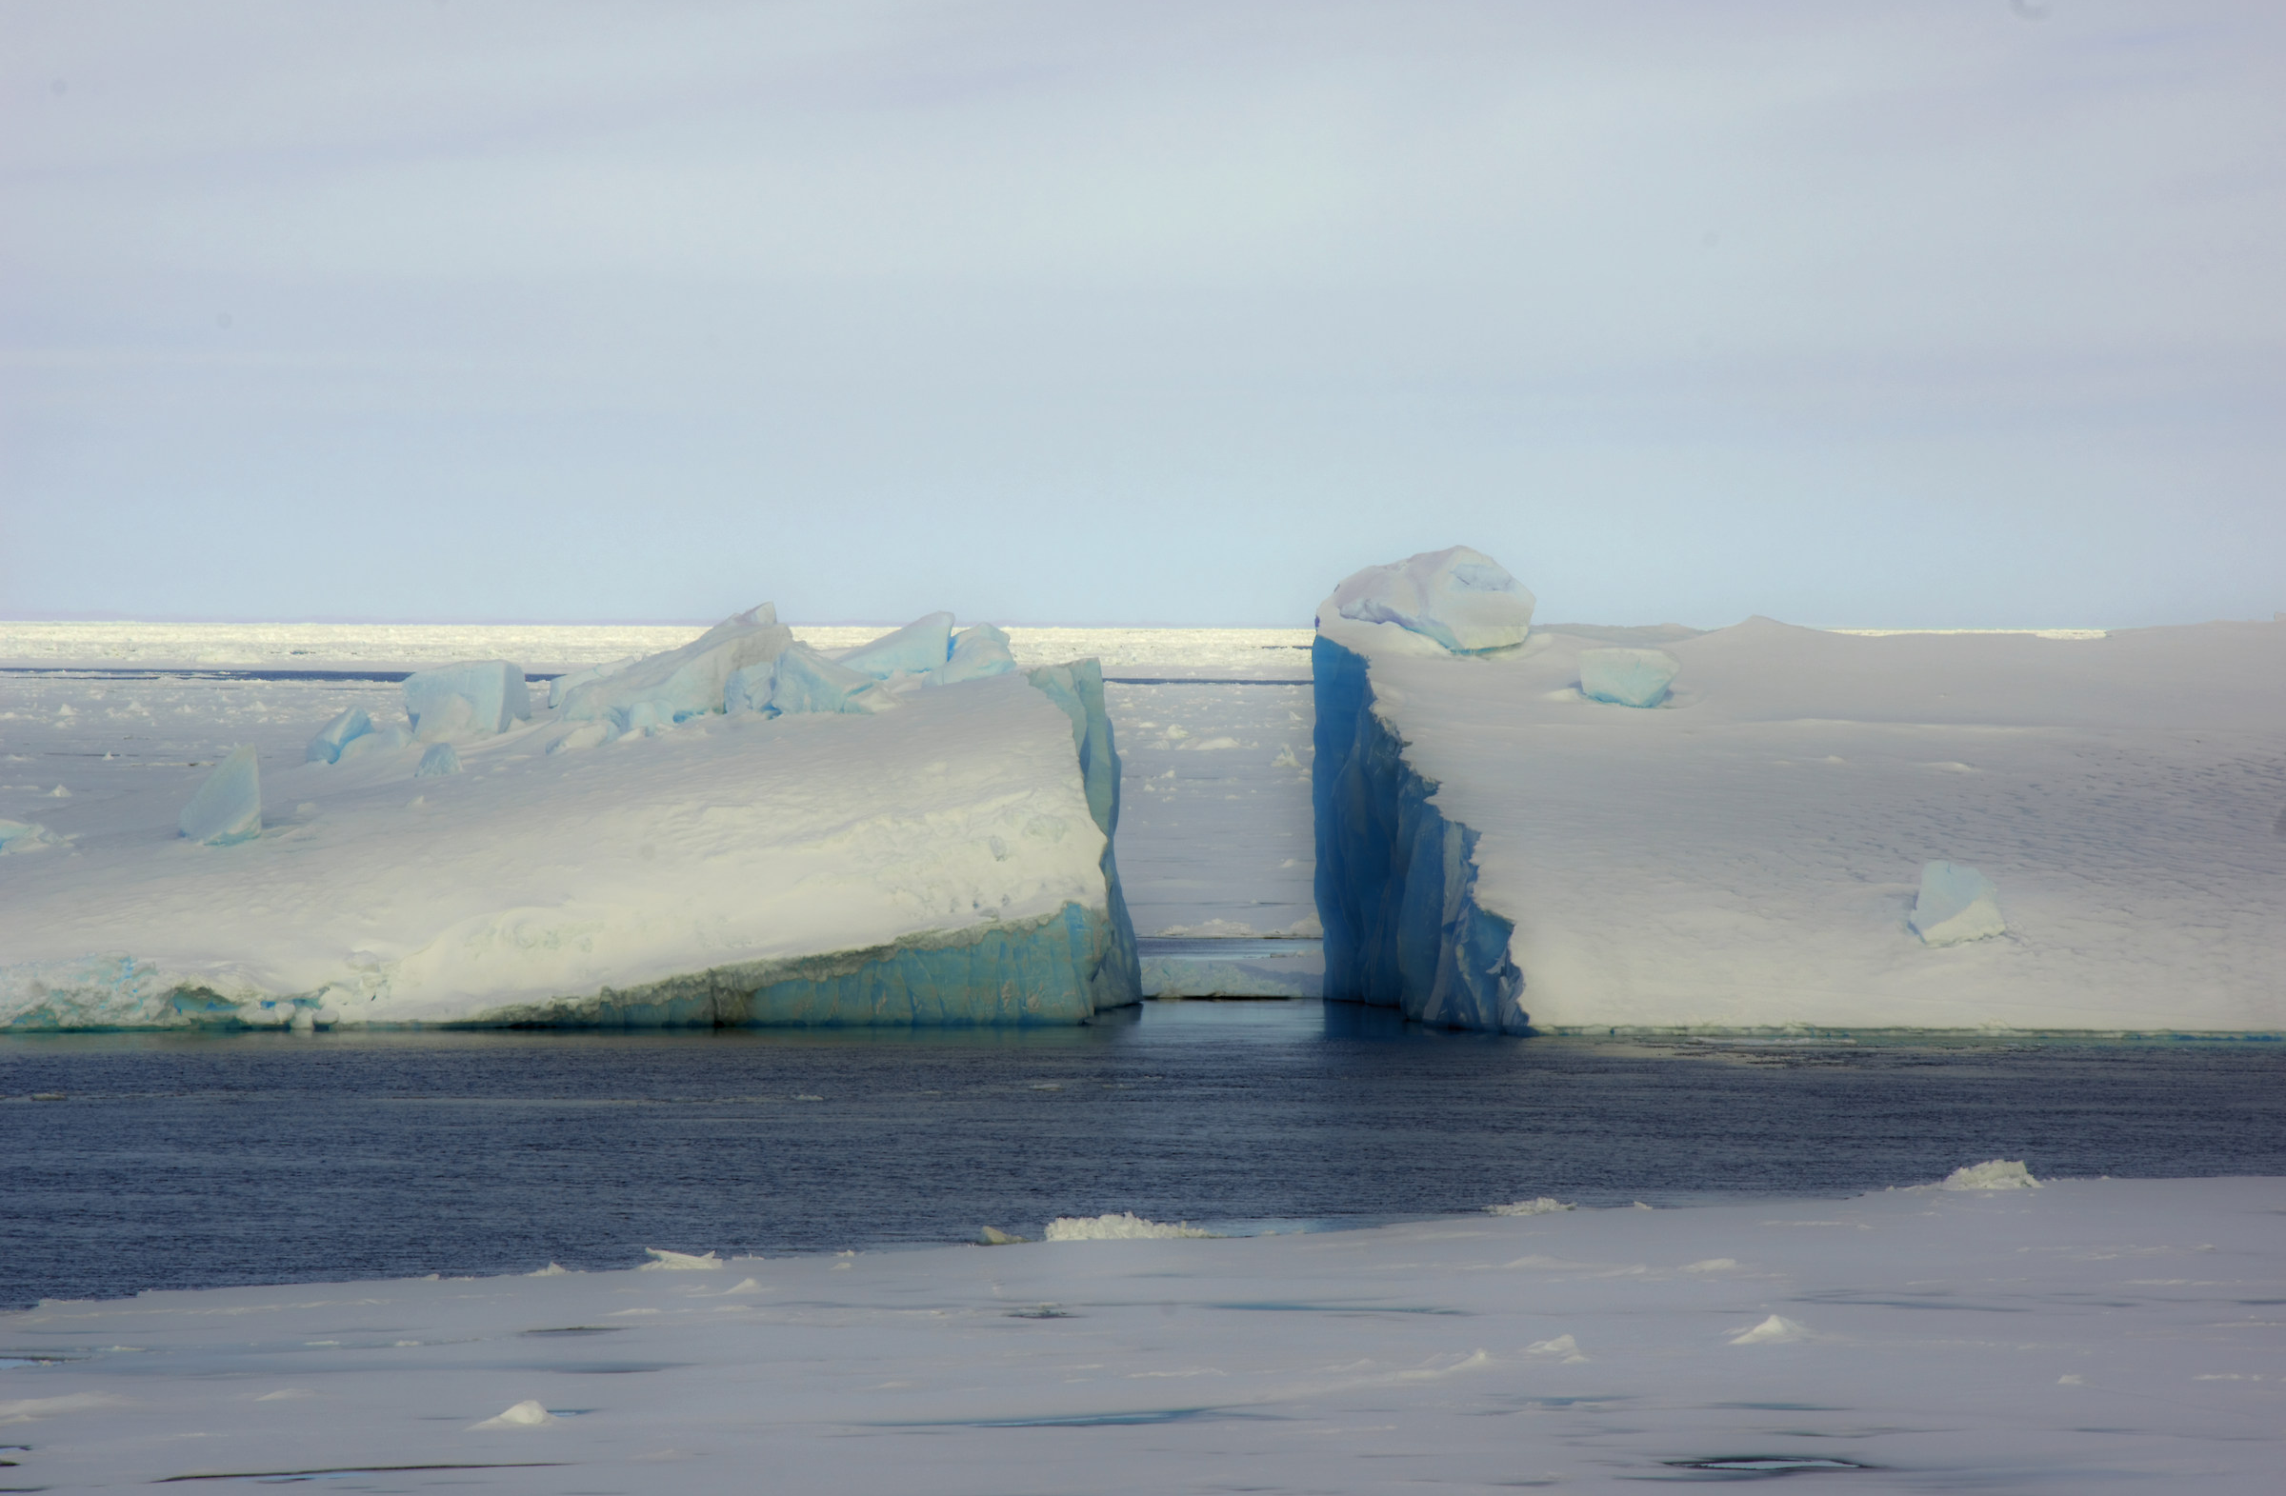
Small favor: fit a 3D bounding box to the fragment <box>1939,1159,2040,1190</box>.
[{"bbox_3d":[22.502,11.344,430.000,2.700,0.820,1.700,0,1,0],"label":"fragment"}]

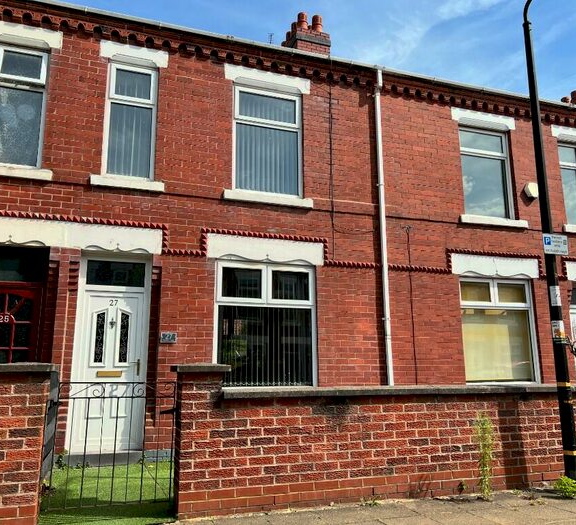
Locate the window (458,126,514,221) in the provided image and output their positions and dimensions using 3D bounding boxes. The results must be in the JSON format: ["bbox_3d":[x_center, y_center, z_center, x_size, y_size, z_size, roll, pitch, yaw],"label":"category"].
[{"bbox_3d":[3.384,-1.538,9.094,1.095,1.670,0.080,4,-12,-18],"label":"window"}]

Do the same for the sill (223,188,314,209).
[{"bbox_3d":[-0.283,-0.898,7.645,1.331,0.134,0.160,4,-13,-19],"label":"sill"}]

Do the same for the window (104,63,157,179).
[{"bbox_3d":[-2.175,-1.908,7.298,0.667,1.726,0.100,4,-13,-19],"label":"window"}]

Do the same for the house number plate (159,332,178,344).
[{"bbox_3d":[-1.522,0.965,6.707,0.200,0.137,0.018,4,-12,-18],"label":"house number plate"}]

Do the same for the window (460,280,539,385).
[{"bbox_3d":[3.428,1.133,8.653,1.515,1.755,0.100,4,-13,-19],"label":"window"}]

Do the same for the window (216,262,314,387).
[{"bbox_3d":[-0.324,0.883,7.365,1.494,1.769,0.100,4,-13,-19],"label":"window"}]

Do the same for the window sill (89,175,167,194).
[{"bbox_3d":[-2.116,-1.023,6.966,0.927,0.130,0.160,4,-12,-18],"label":"window sill"}]

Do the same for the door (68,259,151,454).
[{"bbox_3d":[-2.246,1.115,6.670,0.895,2.445,0.080,4,-12,-18],"label":"door"}]

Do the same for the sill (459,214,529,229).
[{"bbox_3d":[3.479,-0.674,8.943,1.379,0.134,0.160,4,-13,-19],"label":"sill"}]

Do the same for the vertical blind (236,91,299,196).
[{"bbox_3d":[-0.321,-1.800,7.960,1.040,1.680,0.090,4,-12,-18],"label":"vertical blind"}]

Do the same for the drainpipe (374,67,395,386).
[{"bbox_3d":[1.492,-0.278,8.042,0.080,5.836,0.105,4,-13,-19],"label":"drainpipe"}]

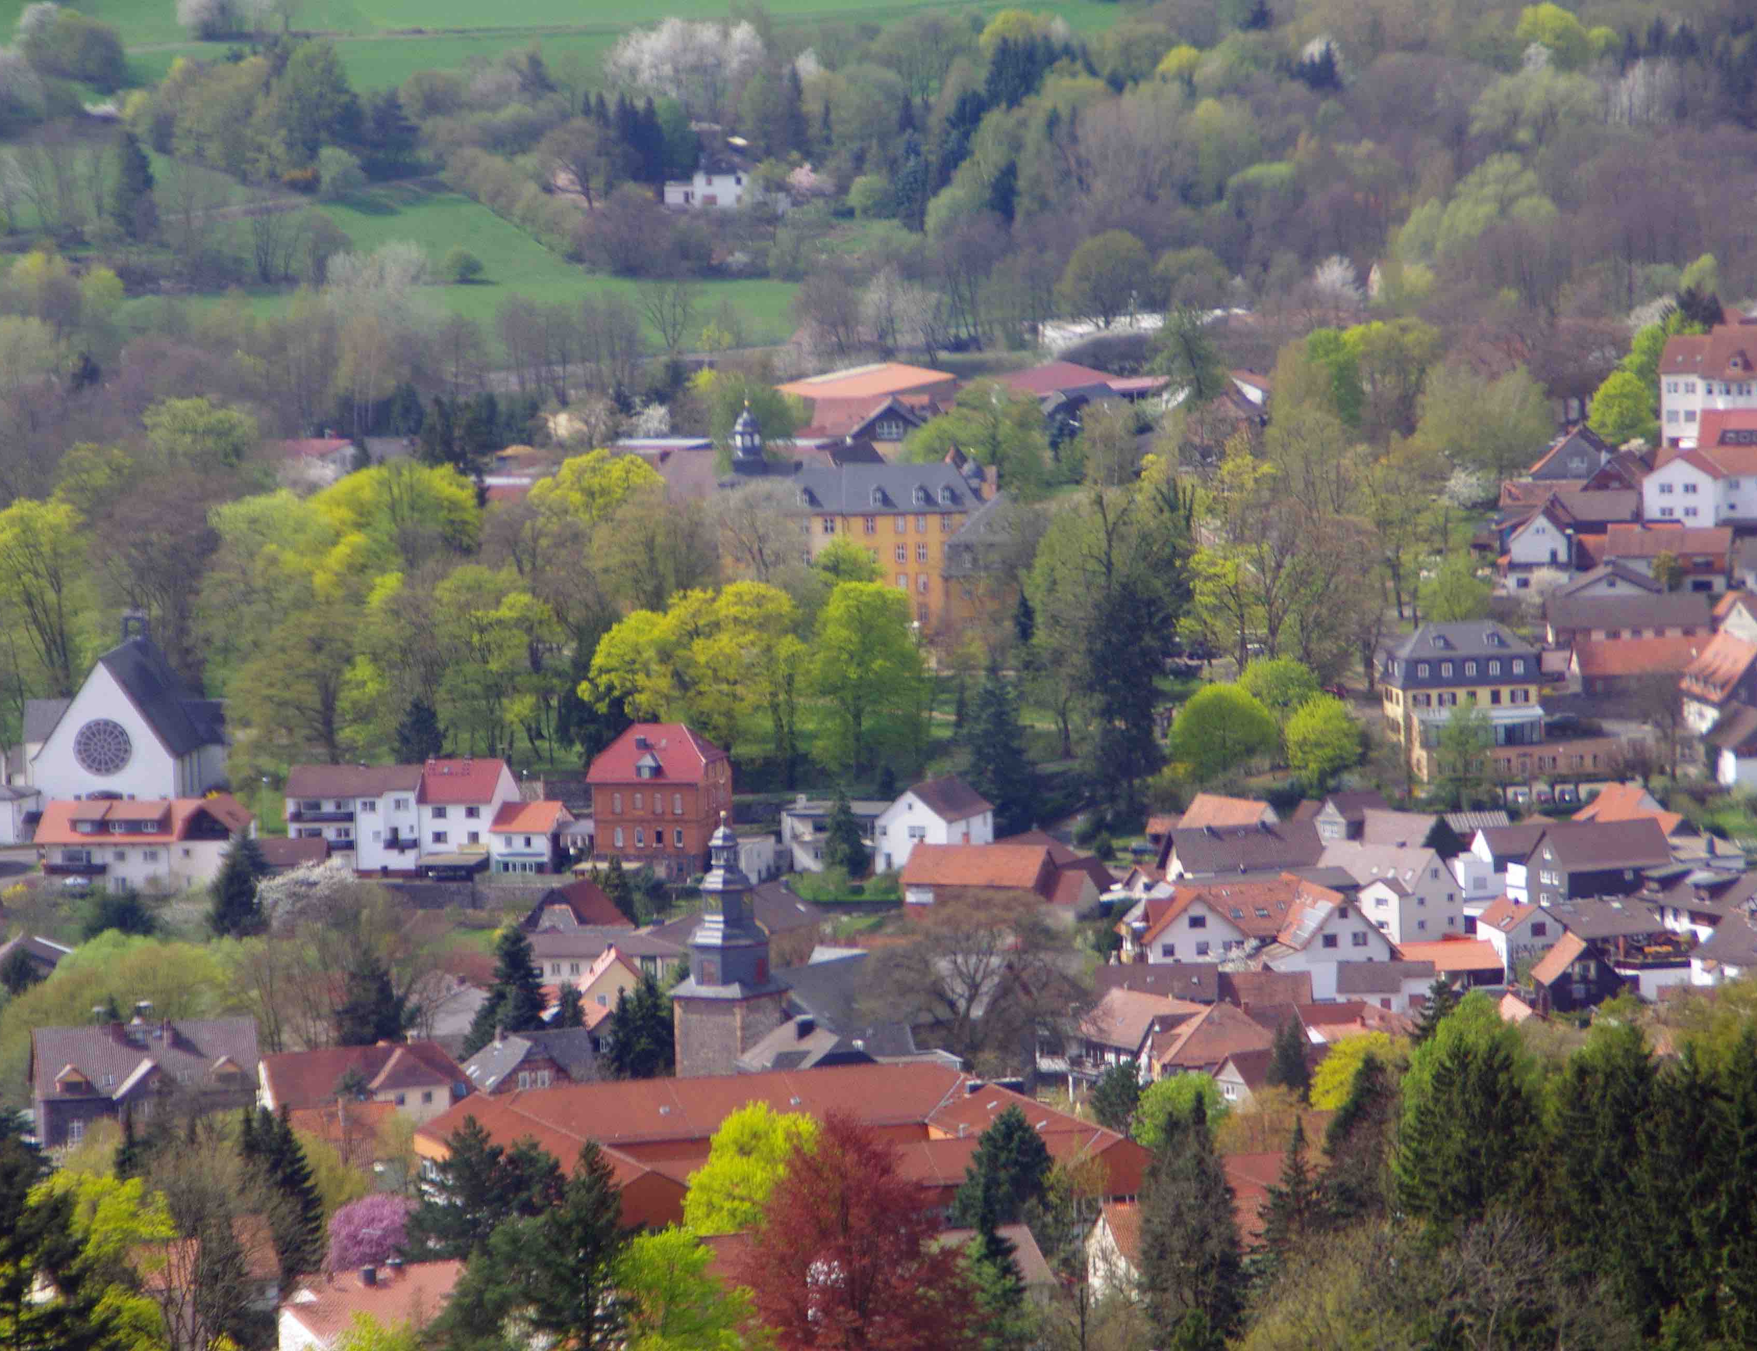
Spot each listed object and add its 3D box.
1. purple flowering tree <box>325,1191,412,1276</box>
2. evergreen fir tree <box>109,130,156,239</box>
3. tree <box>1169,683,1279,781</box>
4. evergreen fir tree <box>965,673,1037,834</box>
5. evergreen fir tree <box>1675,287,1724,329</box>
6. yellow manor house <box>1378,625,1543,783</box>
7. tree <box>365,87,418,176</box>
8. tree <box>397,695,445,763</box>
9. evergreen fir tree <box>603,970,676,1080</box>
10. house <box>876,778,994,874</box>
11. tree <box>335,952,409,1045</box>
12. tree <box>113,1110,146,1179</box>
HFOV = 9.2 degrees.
[{"bbox_3d":[-42.110,46.790,905.000,7.170,7.830,6.960,-2,7,0],"label":"purple flowering tree"},{"bbox_3d":[-122.790,-80.748,1800.000,7.780,17.800,7.780,-1,5,0],"label":"evergreen fir tree"},{"bbox_3d":[39.210,6.610,1240.000,12.510,11.500,12.510,-1,6,2],"label":"tree"},{"bbox_3d":[13.340,8.780,1195.000,7.920,18.360,7.920,-1,6,1],"label":"evergreen fir tree"},{"bbox_3d":[105.190,-44.960,1400.000,6.660,9.460,6.460,-2,7,0],"label":"evergreen fir tree"},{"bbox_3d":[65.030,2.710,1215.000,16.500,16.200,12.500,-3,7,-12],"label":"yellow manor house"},{"bbox_3d":[-81.470,-90.920,1830.000,8.700,14.850,8.700,-2,6,-2],"label":"tree"},{"bbox_3d":[-48.930,6.380,1165.000,5.040,8.230,4.880,-2,7,0],"label":"tree"},{"bbox_3d":[-21.860,33.100,995.000,6.590,12.130,6.130,-2,7,0],"label":"evergreen fir tree"},{"bbox_3d":[5.840,16.180,1177.260,8.700,9.200,12.500,1,7,22],"label":"house"},{"bbox_3d":[-47.860,30.930,1035.000,7.010,9.750,7.010,-2,6,-3],"label":"tree"},{"bbox_3d":[-64.327,40.612,940.000,2.840,6.470,2.840,-1,5,0],"label":"tree"}]

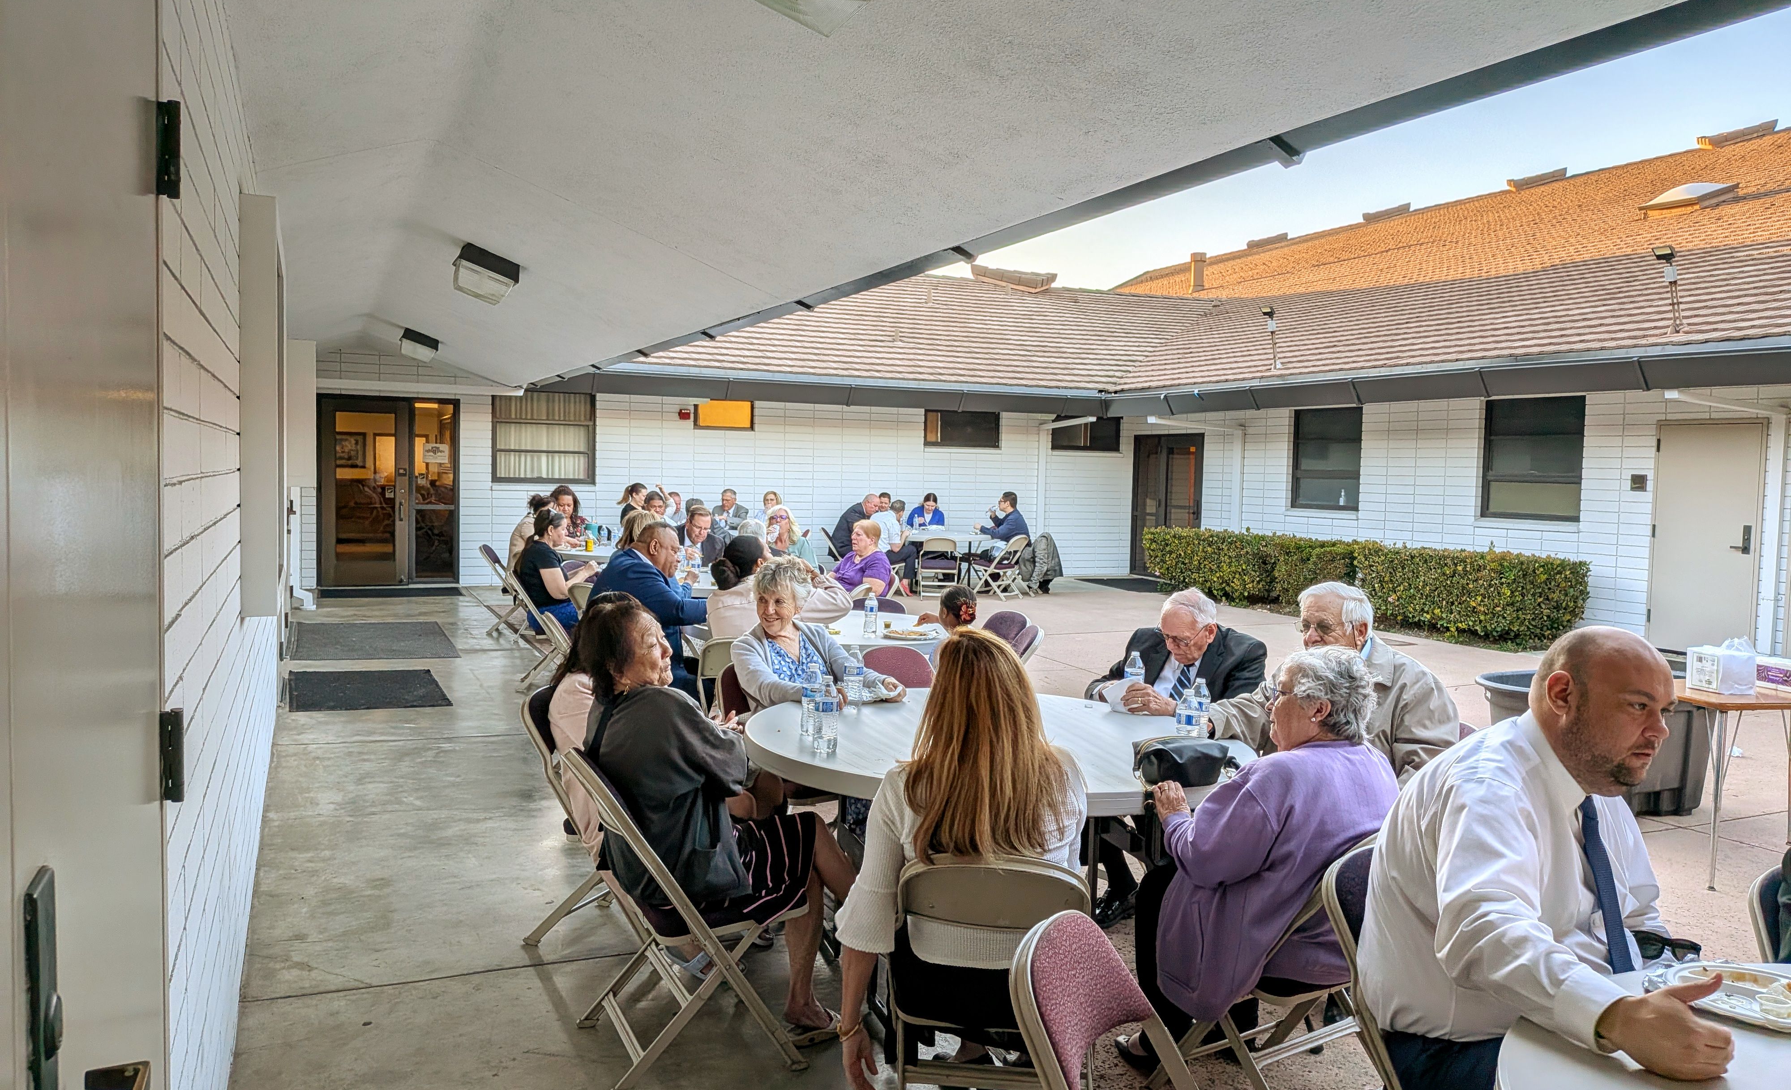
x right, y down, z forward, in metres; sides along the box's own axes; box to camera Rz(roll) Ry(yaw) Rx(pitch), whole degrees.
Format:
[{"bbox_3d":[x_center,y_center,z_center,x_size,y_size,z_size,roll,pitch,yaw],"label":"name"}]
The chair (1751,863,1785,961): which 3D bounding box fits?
[{"bbox_3d":[1.910,1.014,2.210,0.460,0.770,0.520,1,3,-5],"label":"chair"}]

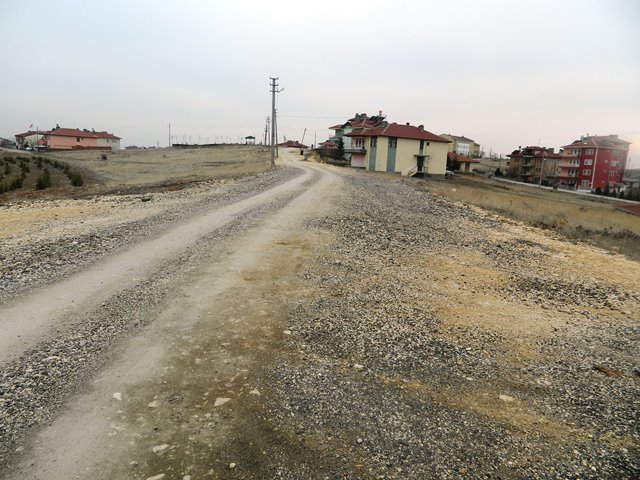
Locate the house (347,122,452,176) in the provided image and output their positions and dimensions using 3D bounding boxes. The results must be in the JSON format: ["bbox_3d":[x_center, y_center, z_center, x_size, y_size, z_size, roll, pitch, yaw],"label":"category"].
[{"bbox_3d":[12.971,-15.084,77.370,15.500,8.100,9.400,-4,12,-33],"label":"house"}]

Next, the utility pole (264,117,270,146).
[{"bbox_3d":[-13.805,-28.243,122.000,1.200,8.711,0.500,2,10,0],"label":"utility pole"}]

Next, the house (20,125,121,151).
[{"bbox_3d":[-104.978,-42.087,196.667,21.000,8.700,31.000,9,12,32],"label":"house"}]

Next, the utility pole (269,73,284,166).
[{"bbox_3d":[-4.590,-12.441,49.000,1.400,9.722,0.450,2,10,0],"label":"utility pole"}]

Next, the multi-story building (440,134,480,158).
[{"bbox_3d":[60.947,-41.435,206.136,20.500,9.800,11.000,-6,13,-40],"label":"multi-story building"}]

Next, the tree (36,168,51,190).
[{"bbox_3d":[-14.956,-3.272,25.000,0.780,1.190,0.750,2,10,0],"label":"tree"}]

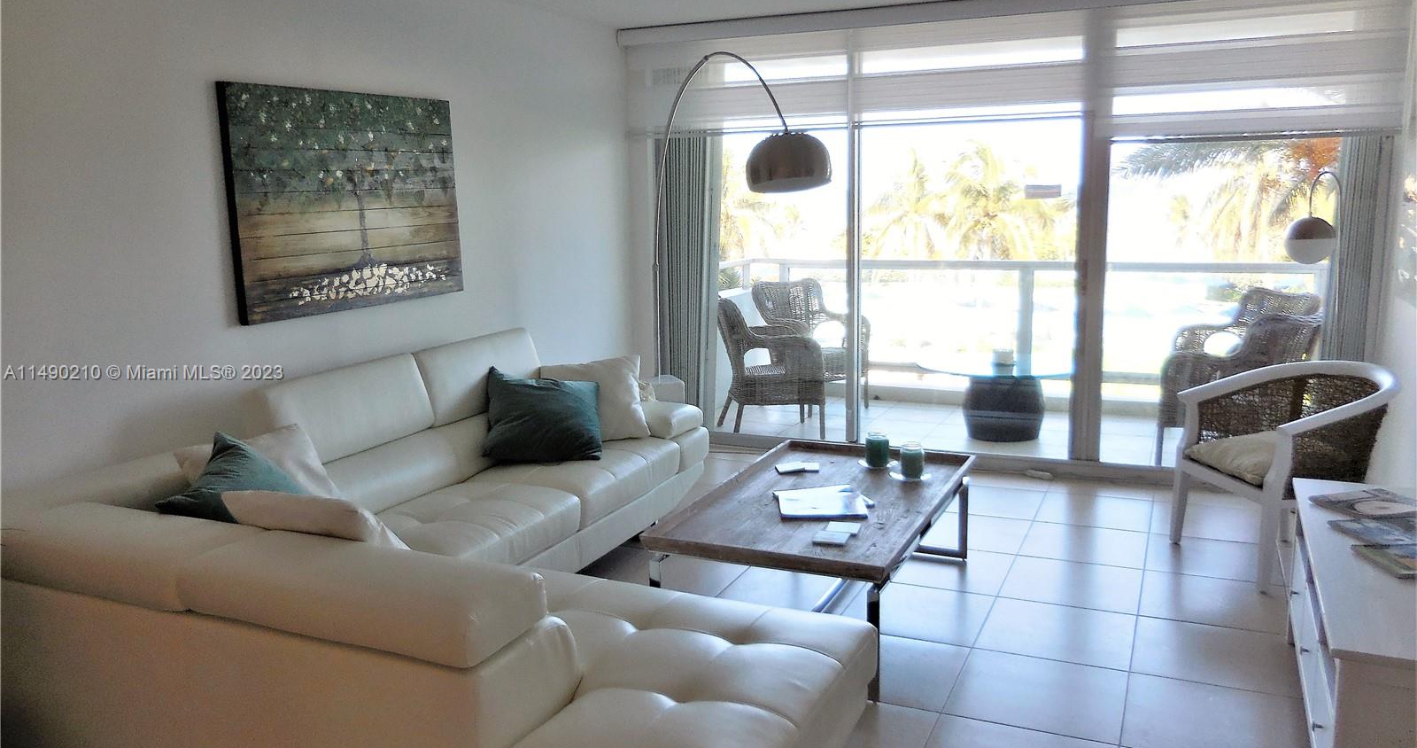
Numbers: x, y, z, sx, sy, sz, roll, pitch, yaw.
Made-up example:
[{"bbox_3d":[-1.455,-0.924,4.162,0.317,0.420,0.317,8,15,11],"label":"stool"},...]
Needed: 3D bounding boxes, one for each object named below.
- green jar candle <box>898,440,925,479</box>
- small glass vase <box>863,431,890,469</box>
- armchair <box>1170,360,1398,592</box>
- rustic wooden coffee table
[{"bbox_3d":[0.842,0.359,4.219,0.102,0.141,0.102,3,11,25],"label":"green jar candle"},{"bbox_3d":[0.731,0.328,4.423,0.106,0.139,0.106,3,11,25],"label":"small glass vase"},{"bbox_3d":[2.417,0.392,4.285,0.640,0.820,0.695,-2,10,-6],"label":"armchair"},{"bbox_3d":[0.465,0.675,3.998,0.848,0.452,1.463,3,11,25],"label":"rustic wooden coffee table"}]

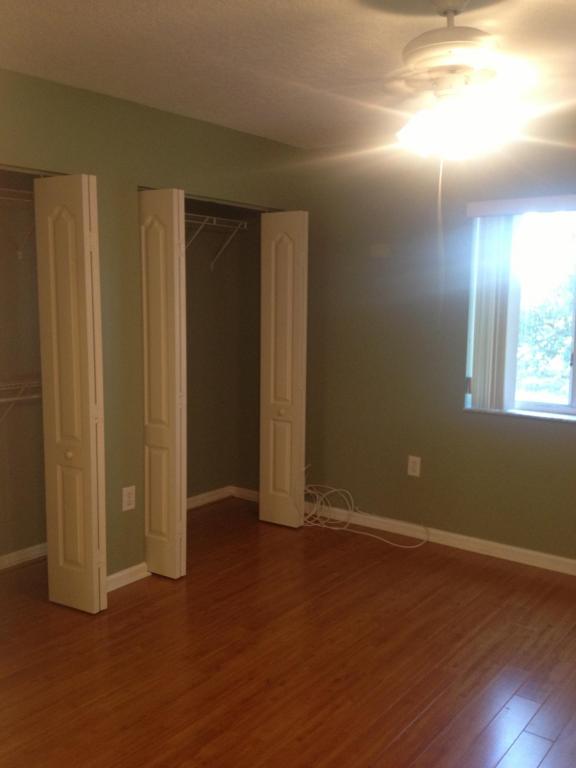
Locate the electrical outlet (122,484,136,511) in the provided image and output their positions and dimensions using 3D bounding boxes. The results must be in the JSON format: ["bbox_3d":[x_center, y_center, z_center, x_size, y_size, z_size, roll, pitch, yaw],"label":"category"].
[{"bbox_3d":[-0.822,0.591,3.995,0.008,0.119,0.076,6,9,34],"label":"electrical outlet"}]

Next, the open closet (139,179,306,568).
[{"bbox_3d":[-0.576,-0.065,4.670,0.821,2.009,1.329,6,9,34],"label":"open closet"}]

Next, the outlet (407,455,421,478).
[{"bbox_3d":[0.779,0.508,4.755,0.076,0.119,0.008,6,9,34],"label":"outlet"}]

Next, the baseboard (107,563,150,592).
[{"bbox_3d":[-0.844,0.998,4.015,0.015,0.083,0.348,6,9,34],"label":"baseboard"}]

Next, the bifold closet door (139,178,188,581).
[{"bbox_3d":[-0.672,0.015,4.043,0.302,1.996,0.078,6,9,34],"label":"bifold closet door"}]

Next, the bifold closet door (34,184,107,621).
[{"bbox_3d":[-0.993,0.070,3.604,0.297,1.996,0.083,6,9,34],"label":"bifold closet door"}]

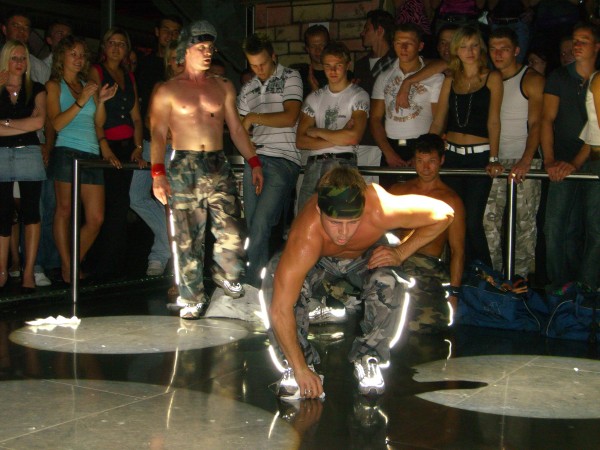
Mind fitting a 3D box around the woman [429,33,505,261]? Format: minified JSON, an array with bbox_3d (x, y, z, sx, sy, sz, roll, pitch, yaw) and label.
[{"bbox_3d":[1.072,-0.375,6.400,0.460,1.720,0.340,2,3,7],"label":"woman"}]

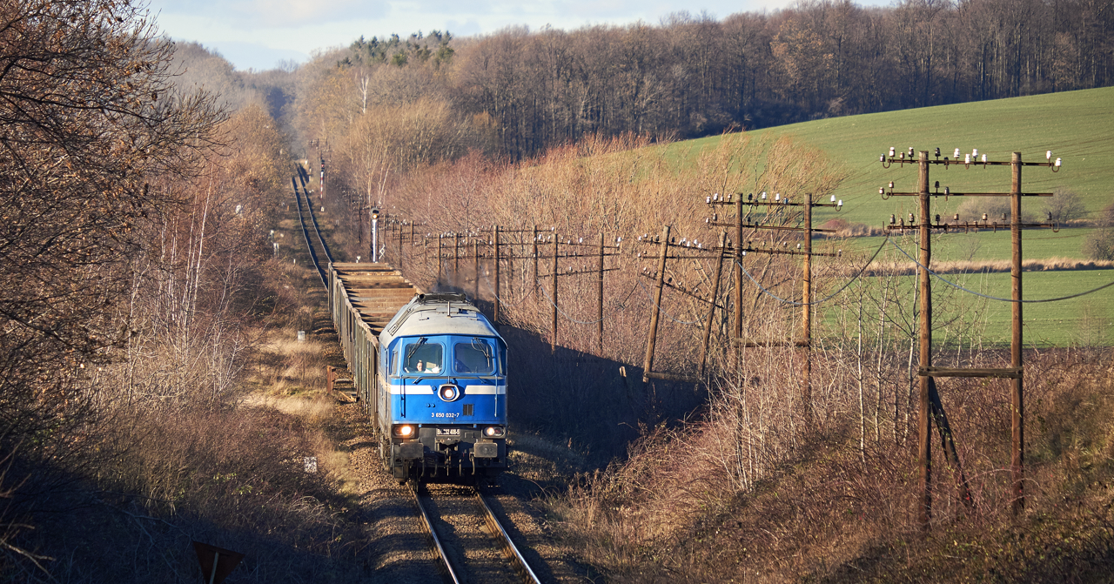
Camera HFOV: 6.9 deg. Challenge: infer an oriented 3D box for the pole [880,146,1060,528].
[{"bbox_3d":[6.474,0.737,145.500,2.830,6.050,0.400,0,1,-2],"label":"pole"}]

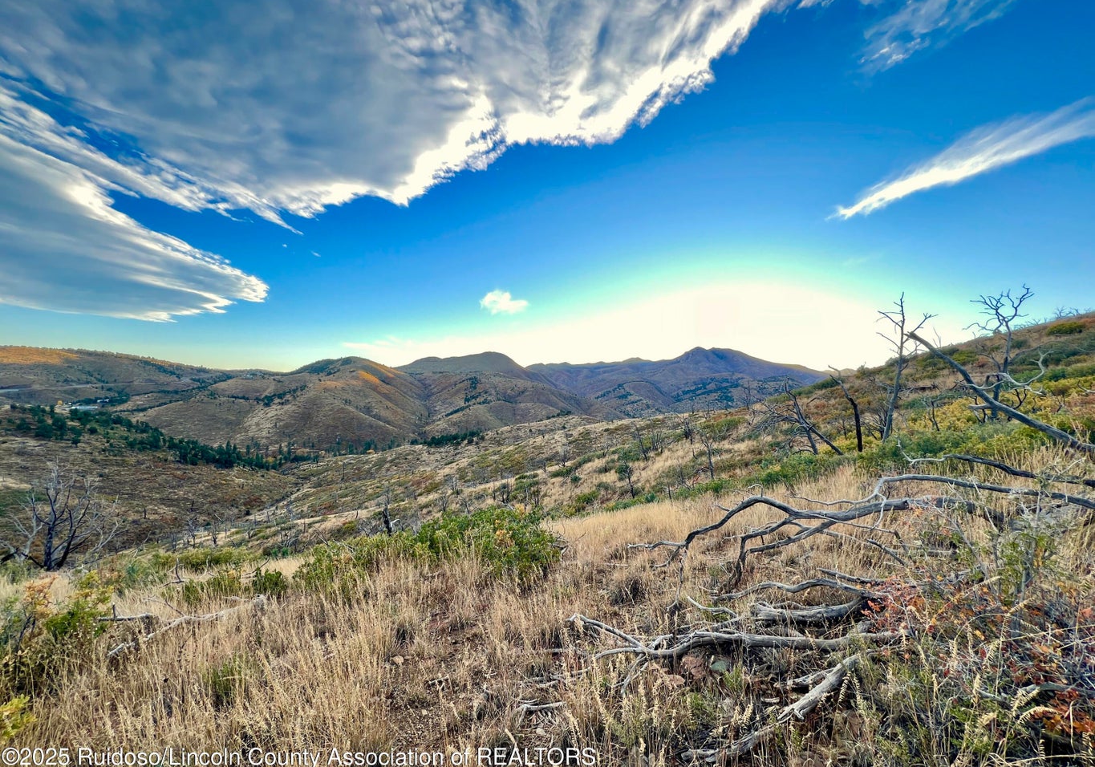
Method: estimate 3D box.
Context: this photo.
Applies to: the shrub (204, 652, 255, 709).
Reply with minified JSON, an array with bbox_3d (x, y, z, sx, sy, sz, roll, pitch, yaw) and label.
[{"bbox_3d":[-1.935,1.813,2.500,0.290,0.310,0.270,0,0,-38],"label":"shrub"}]

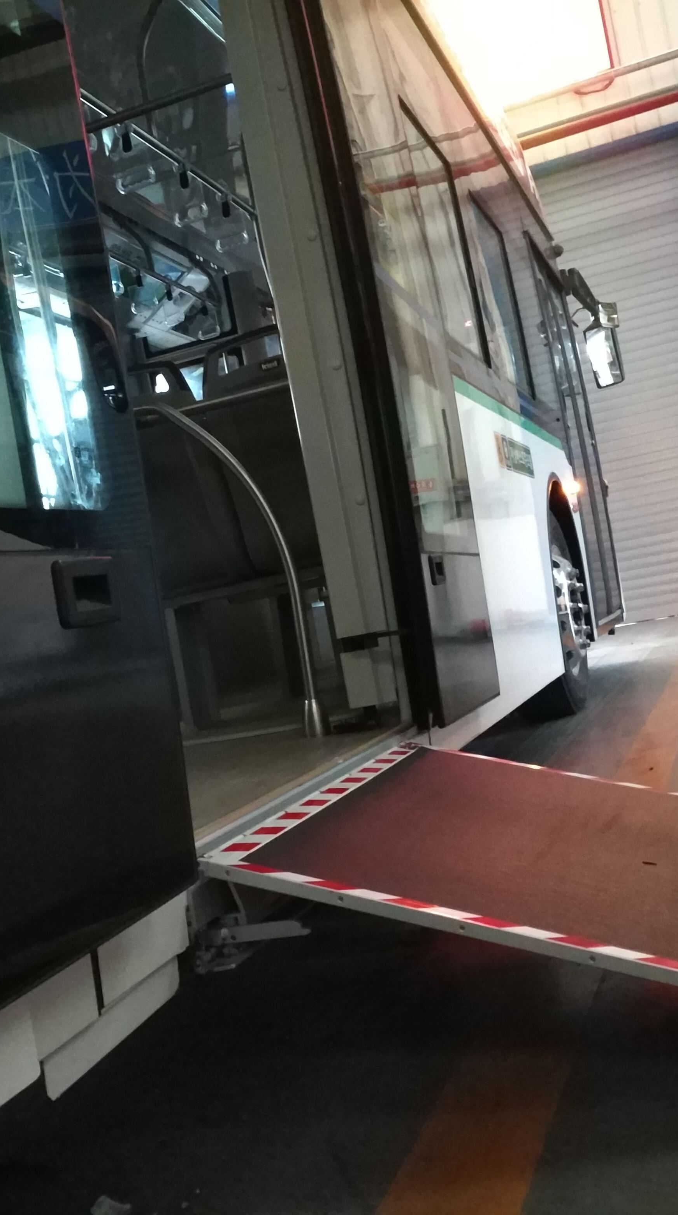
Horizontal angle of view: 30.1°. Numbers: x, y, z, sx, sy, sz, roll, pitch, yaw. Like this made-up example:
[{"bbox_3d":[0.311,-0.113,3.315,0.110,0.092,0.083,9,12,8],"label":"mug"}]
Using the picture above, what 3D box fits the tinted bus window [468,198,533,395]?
[{"bbox_3d":[0.714,-1.354,5.619,0.050,0.780,0.840,-11,-1,18],"label":"tinted bus window"}]

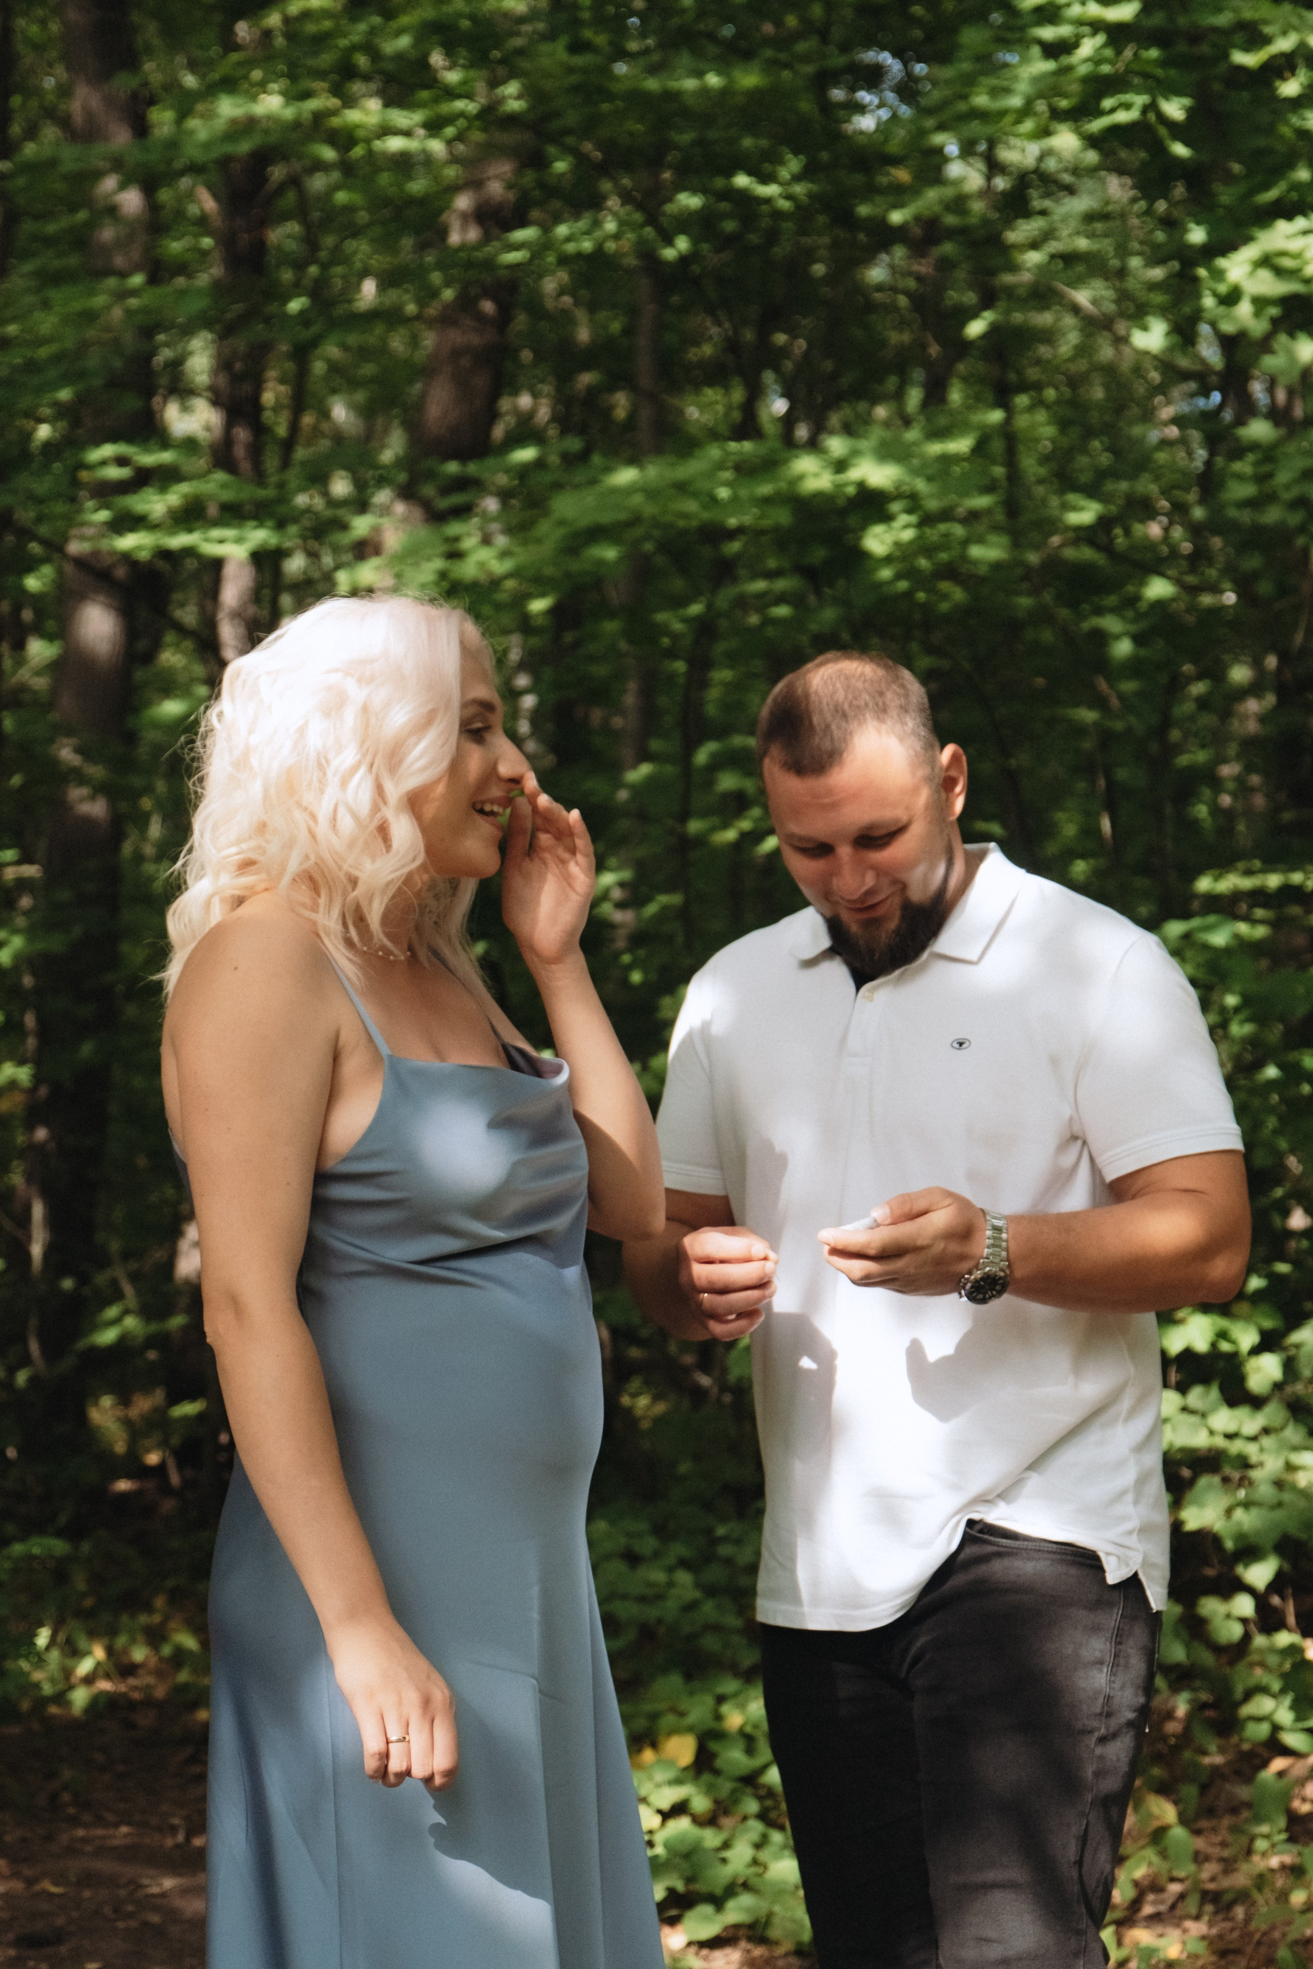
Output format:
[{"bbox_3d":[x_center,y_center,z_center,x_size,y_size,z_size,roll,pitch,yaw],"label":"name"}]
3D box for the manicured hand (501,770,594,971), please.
[{"bbox_3d":[-0.097,-0.100,2.620,0.085,0.178,0.075,0,0,20],"label":"manicured hand"}]

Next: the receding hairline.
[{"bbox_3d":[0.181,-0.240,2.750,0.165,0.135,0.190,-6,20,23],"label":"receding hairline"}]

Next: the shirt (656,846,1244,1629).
[{"bbox_3d":[0.277,0.238,2.800,0.560,0.730,0.350,0,0,26],"label":"shirt"}]

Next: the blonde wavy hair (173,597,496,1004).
[{"bbox_3d":[-0.285,-0.165,2.590,0.275,0.345,0.250,0,0,12],"label":"blonde wavy hair"}]

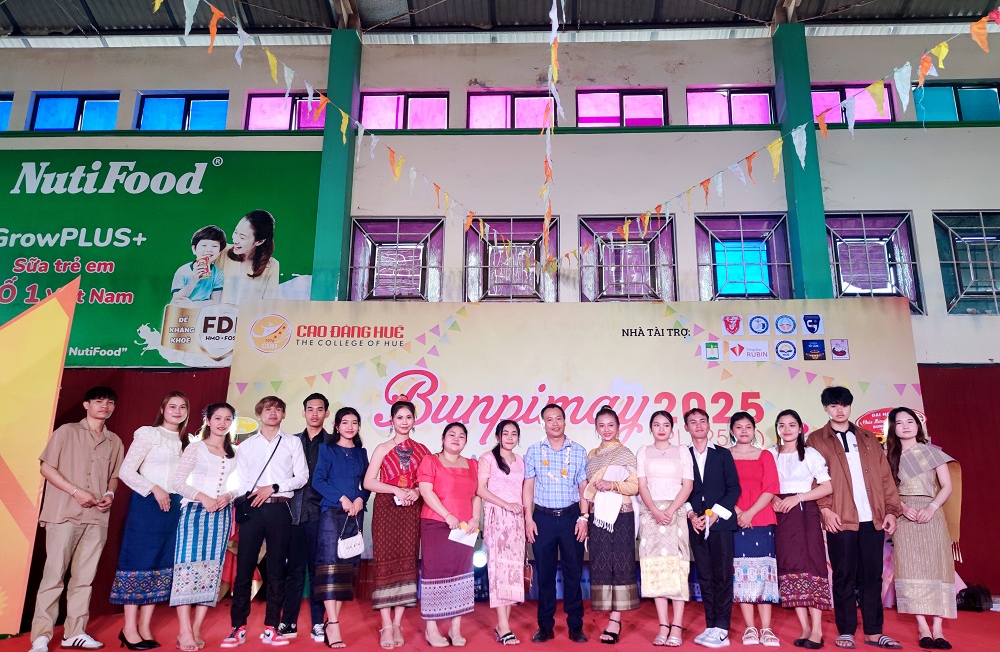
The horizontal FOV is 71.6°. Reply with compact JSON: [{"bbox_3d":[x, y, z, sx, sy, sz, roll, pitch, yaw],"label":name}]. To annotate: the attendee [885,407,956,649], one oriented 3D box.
[{"bbox_3d":[3.071,1.423,5.052,0.460,1.660,0.340,-8,-17,30],"label":"attendee"}]

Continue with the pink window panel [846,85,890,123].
[{"bbox_3d":[4.733,-2.832,8.901,0.558,0.561,0.060,0,-14,1],"label":"pink window panel"}]

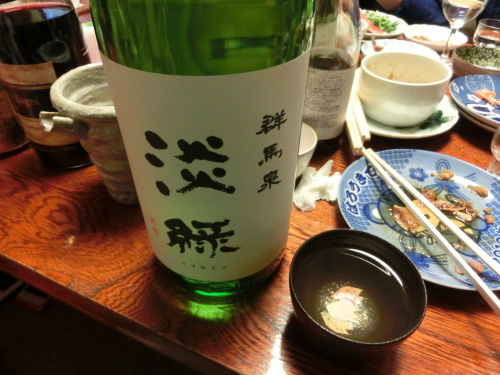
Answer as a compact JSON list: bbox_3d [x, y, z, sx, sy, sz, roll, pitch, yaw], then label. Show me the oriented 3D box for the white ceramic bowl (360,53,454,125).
[{"bbox_3d":[0.170,-0.108,0.397,0.093,0.060,0.093,0,41,0],"label":"white ceramic bowl"}]

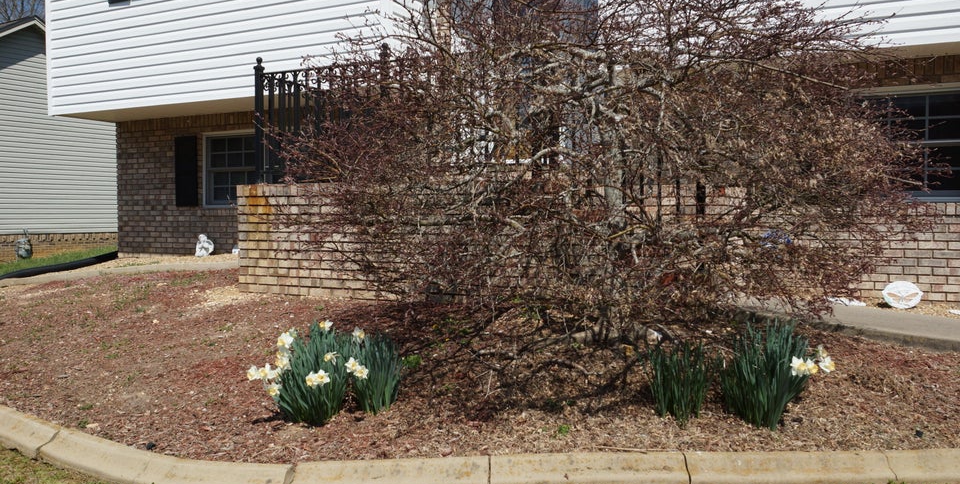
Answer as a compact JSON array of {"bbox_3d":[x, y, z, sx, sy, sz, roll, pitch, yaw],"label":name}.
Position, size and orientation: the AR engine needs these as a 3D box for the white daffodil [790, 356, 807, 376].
[{"bbox_3d":[1.406,0.548,3.520,0.078,0.087,0.055,-1,3,-27],"label":"white daffodil"}]

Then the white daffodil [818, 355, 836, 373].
[{"bbox_3d":[1.529,0.535,3.520,0.055,0.080,0.075,1,3,31],"label":"white daffodil"}]

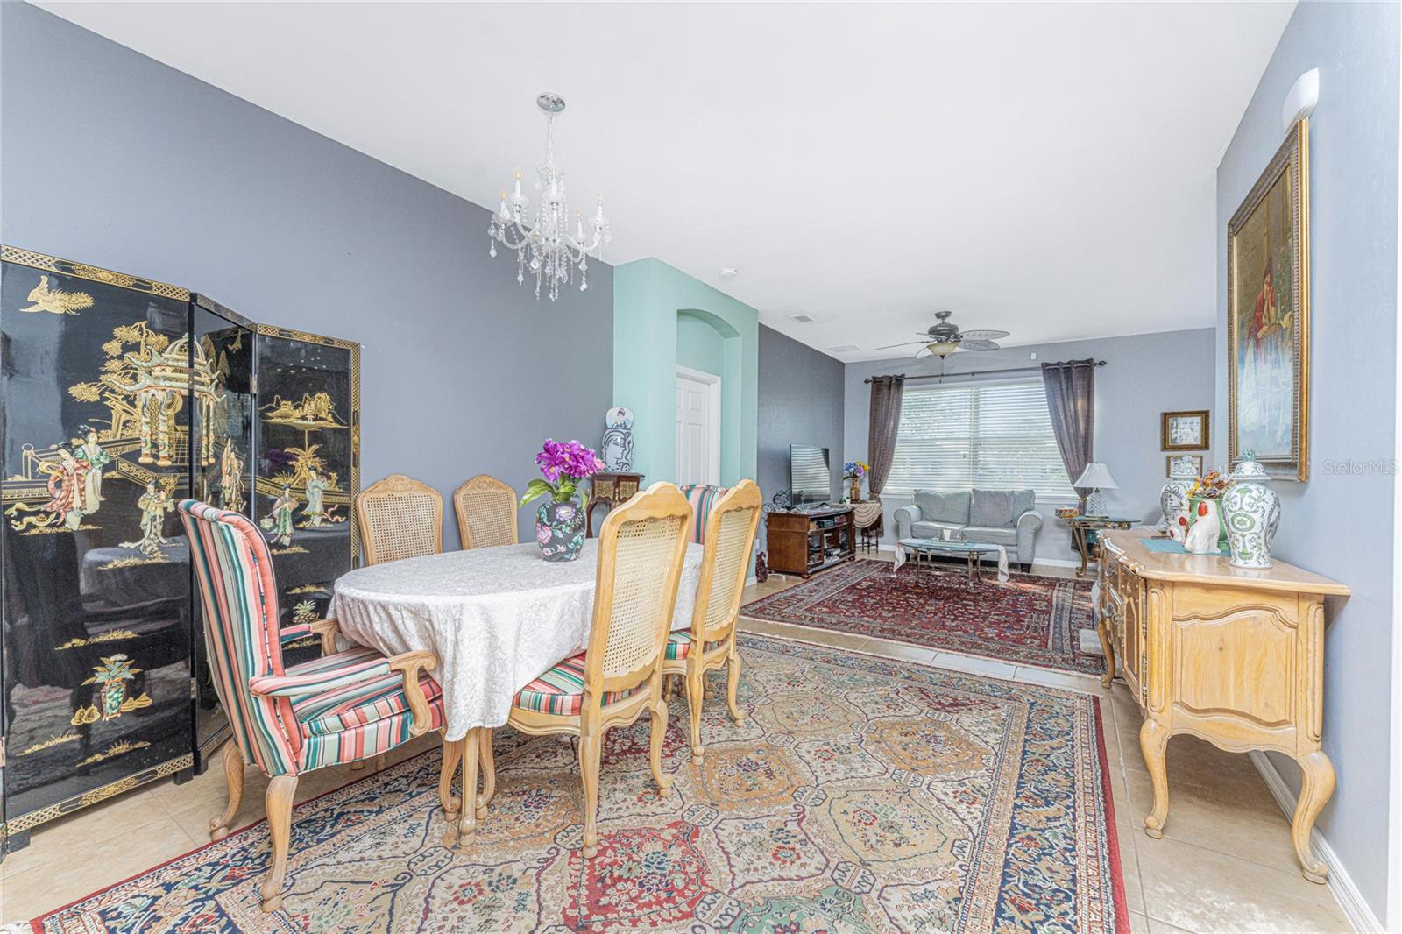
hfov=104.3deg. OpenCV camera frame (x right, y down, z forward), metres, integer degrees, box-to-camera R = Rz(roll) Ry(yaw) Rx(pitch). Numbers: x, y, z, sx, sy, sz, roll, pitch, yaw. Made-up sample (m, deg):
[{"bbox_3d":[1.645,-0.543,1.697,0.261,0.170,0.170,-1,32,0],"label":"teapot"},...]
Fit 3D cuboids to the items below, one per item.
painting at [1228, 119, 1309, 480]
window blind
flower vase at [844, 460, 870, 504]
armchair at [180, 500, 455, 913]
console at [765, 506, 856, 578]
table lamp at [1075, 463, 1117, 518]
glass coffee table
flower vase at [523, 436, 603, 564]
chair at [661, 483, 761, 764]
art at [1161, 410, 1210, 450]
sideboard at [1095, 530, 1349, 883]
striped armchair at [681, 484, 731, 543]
[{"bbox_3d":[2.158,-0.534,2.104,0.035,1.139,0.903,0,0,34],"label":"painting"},{"bbox_3d":[3.508,-0.361,7.035,2.207,1.463,0.059,0,0,34],"label":"window blind"},{"bbox_3d":[2.154,0.206,7.556,0.354,0.596,0.354,0,0,16],"label":"flower vase"},{"bbox_3d":[-1.205,0.639,1.750,0.661,1.056,0.643,0,0,34],"label":"armchair"},{"bbox_3d":[1.400,0.835,6.562,0.578,0.673,1.581,0,0,34],"label":"console"},{"bbox_3d":[4.267,0.247,5.900,0.421,0.608,0.421,0,0,34],"label":"table lamp"},{"bbox_3d":[2.436,0.943,5.369,0.994,0.369,0.421,0,0,34],"label":"glass coffee table"},{"bbox_3d":[-0.631,0.142,2.453,0.360,0.545,0.360,0,0,-14],"label":"flower vase"},{"bbox_3d":[-0.046,0.613,2.431,0.608,1.120,0.543,0,0,34],"label":"chair"},{"bbox_3d":[5.226,-0.384,5.880,0.393,0.415,0.031,0,0,34],"label":"art"},{"bbox_3d":[1.959,0.757,2.226,0.509,0.840,1.439,0,0,34],"label":"sideboard"},{"bbox_3d":[-0.068,0.630,3.107,0.608,1.067,0.608,0,0,34],"label":"striped armchair"}]

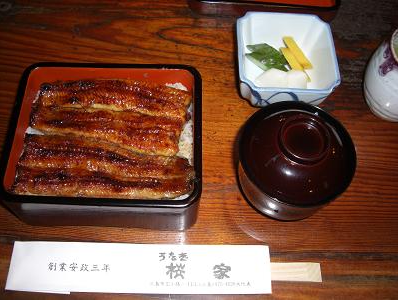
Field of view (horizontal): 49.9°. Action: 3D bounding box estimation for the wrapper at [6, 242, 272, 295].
[{"bbox_3d":[-0.048,0.096,0.351,0.215,0.006,0.039,1,63,-1],"label":"wrapper"}]

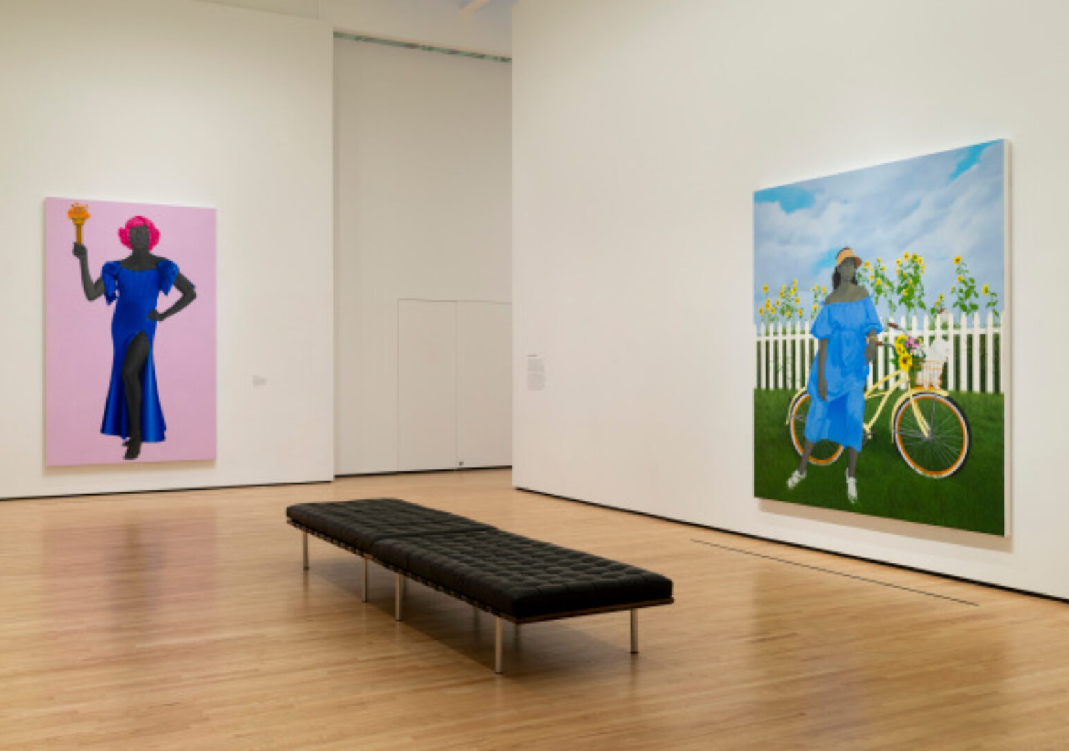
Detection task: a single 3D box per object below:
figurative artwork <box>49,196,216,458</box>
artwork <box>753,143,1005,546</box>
[{"bbox_3d":[-4.843,-0.510,13.248,1.943,3.124,0.064,0,0,-29],"label":"figurative artwork"},{"bbox_3d":[2.588,-0.260,8.554,0.064,2.692,2.565,0,0,-29],"label":"artwork"}]

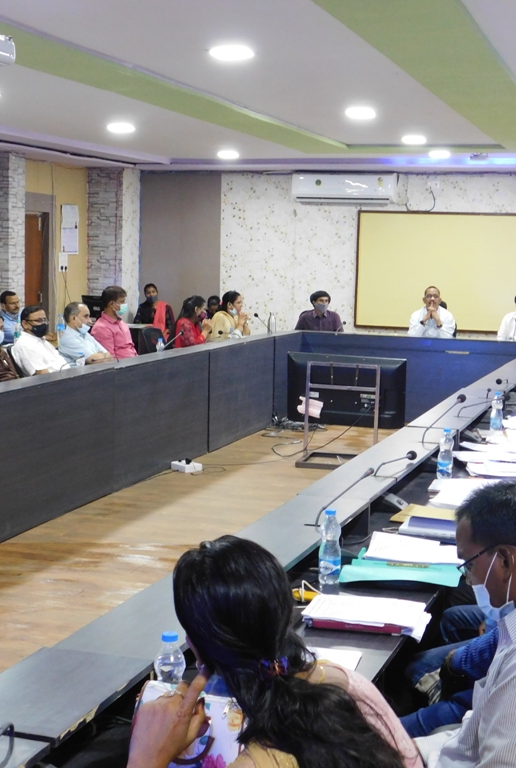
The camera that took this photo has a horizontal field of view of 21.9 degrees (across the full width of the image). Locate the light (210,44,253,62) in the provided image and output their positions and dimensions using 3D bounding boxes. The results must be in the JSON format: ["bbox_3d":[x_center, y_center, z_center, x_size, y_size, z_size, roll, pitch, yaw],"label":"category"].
[{"bbox_3d":[-0.143,-1.776,7.174,0.220,0.040,0.220,3,6,17],"label":"light"}]

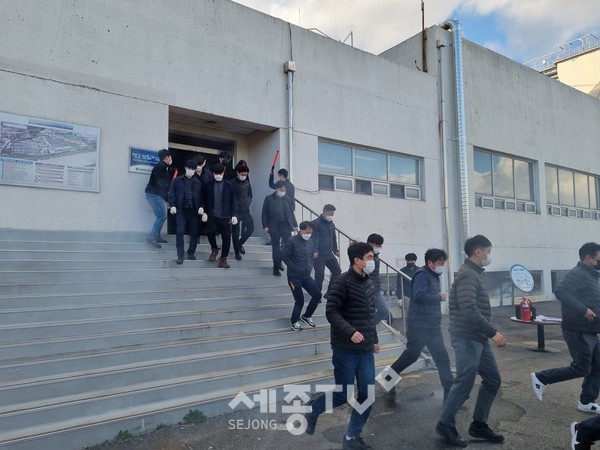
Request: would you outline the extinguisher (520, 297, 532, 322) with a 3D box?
[{"bbox_3d":[3.974,1.474,7.907,0.190,0.420,0.160,-3,-5,26],"label":"extinguisher"}]

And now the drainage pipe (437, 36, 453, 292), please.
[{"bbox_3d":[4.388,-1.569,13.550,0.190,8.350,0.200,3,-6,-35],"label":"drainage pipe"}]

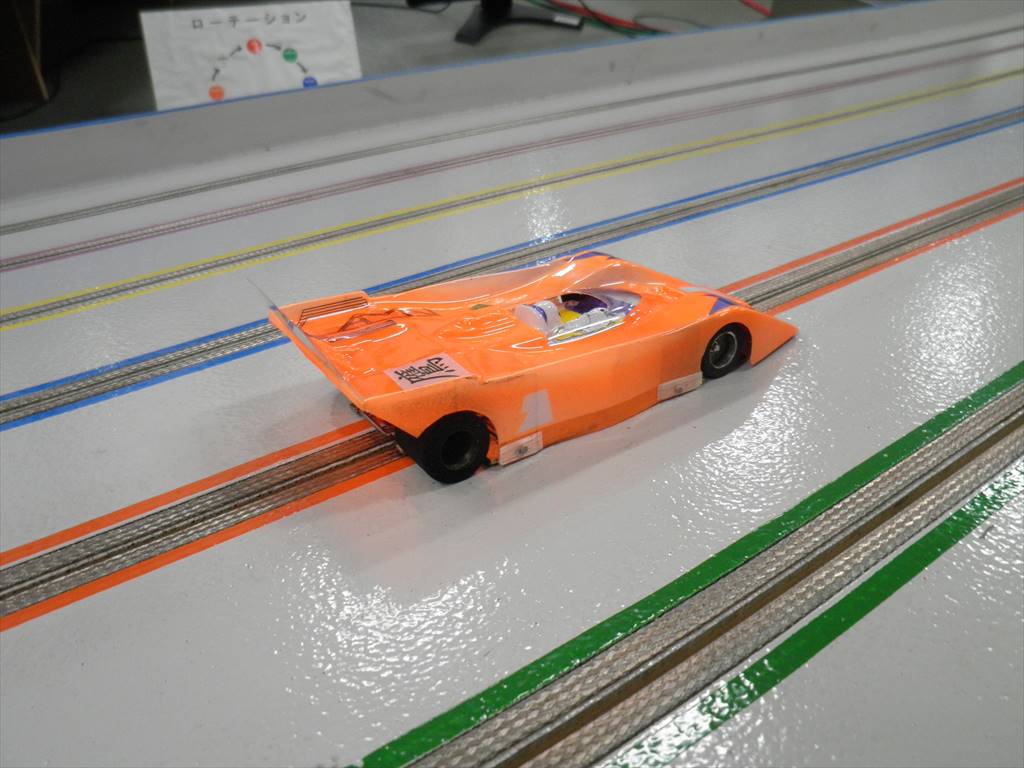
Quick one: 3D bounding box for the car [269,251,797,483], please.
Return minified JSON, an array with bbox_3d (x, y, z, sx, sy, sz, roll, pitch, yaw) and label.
[{"bbox_3d":[0.014,-0.020,0.289,0.176,0.036,0.082,-19,29,-27],"label":"car"}]

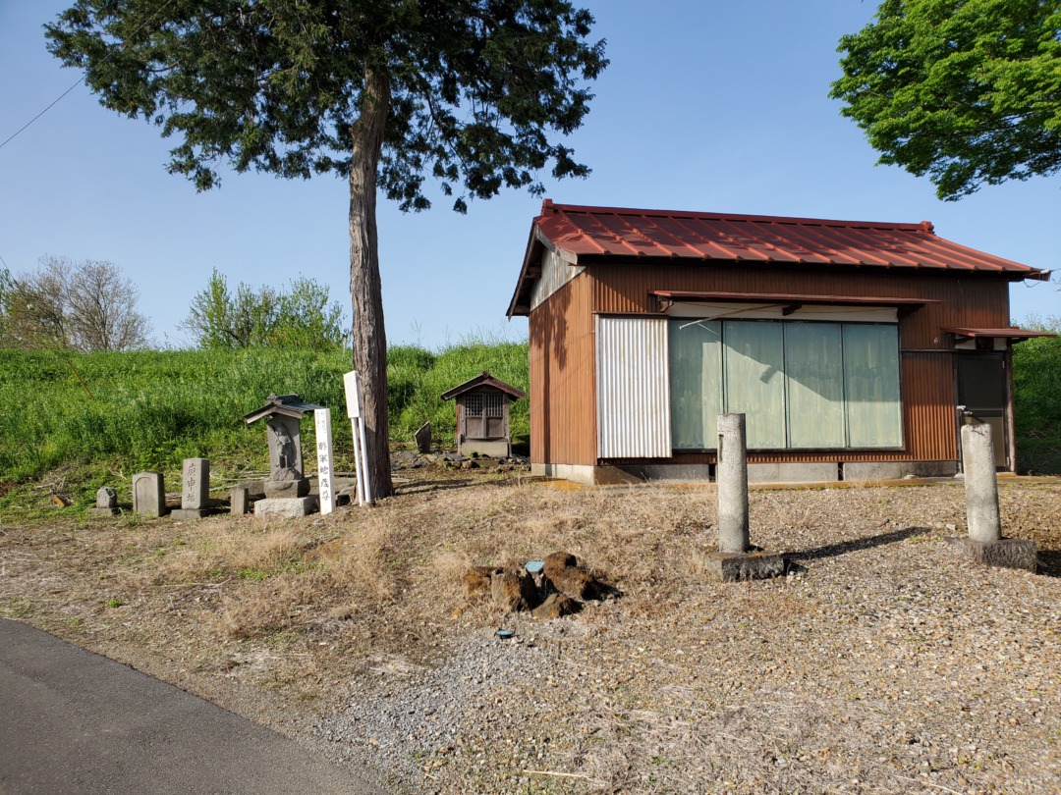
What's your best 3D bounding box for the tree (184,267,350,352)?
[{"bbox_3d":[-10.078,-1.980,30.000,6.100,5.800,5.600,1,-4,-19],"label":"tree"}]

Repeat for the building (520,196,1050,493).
[{"bbox_3d":[3.773,-0.970,13.411,7.395,4.563,5.212,0,-4,-12],"label":"building"}]

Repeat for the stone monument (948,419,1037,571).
[{"bbox_3d":[3.983,0.853,6.969,0.544,1.304,0.436,0,-4,-12],"label":"stone monument"}]

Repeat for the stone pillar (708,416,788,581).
[{"bbox_3d":[1.701,0.788,6.494,0.523,1.315,0.436,0,-4,-12],"label":"stone pillar"}]

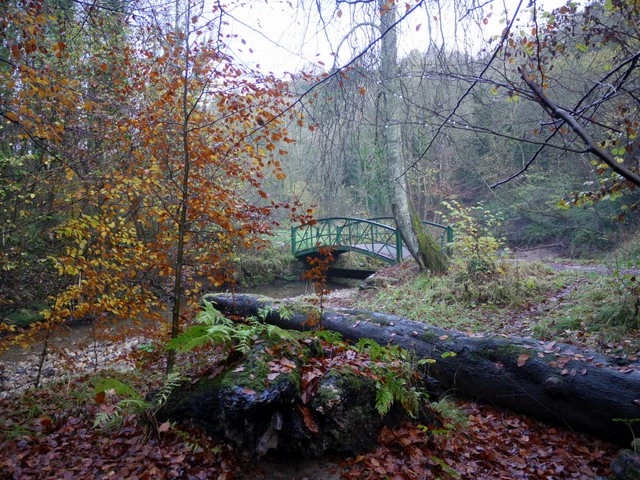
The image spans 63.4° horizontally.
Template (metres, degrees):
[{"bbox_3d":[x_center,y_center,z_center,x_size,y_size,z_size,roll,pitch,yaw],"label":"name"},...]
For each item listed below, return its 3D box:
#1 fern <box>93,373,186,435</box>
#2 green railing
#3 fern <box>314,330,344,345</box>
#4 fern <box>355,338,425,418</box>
[{"bbox_3d":[-1.315,1.184,3.750,0.646,0.380,0.600,0,2,0],"label":"fern"},{"bbox_3d":[1.941,-0.127,21.983,3.129,1.664,6.538,-2,3,-40],"label":"green railing"},{"bbox_3d":[0.065,0.744,3.950,0.207,0.110,0.200,0,2,0],"label":"fern"},{"bbox_3d":[0.483,0.963,3.600,0.472,0.517,0.450,0,2,0],"label":"fern"}]

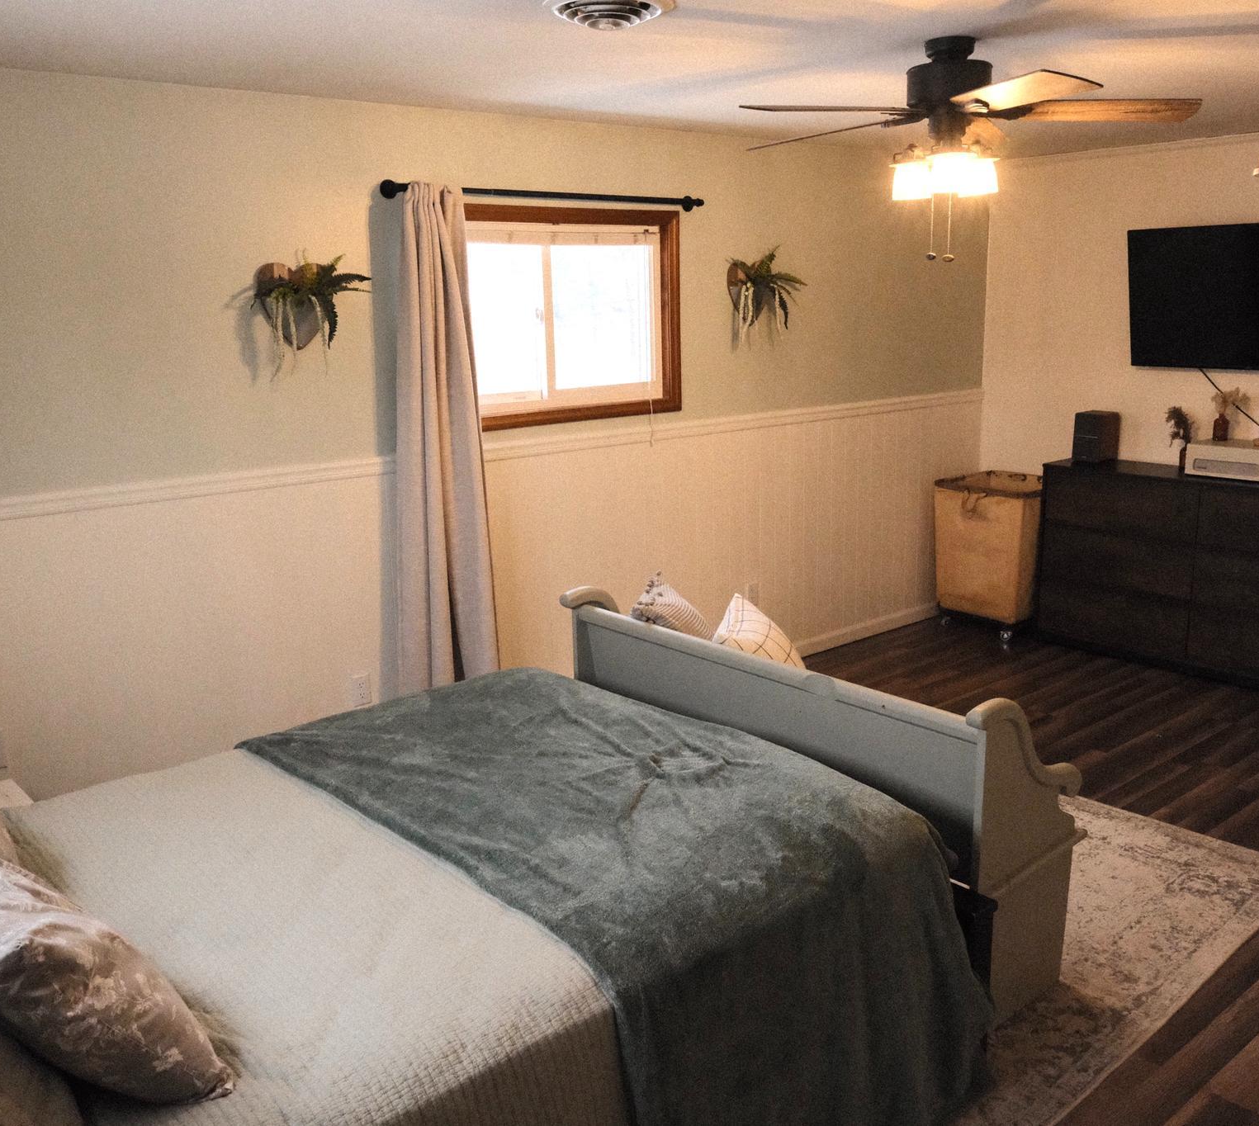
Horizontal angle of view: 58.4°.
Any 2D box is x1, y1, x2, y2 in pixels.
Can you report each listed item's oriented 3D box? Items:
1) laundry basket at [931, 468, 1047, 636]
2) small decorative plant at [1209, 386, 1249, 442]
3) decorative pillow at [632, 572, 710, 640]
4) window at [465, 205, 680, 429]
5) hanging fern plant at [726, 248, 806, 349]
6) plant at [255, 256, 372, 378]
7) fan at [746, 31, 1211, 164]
[{"bbox_3d":[1.976,-0.043,5.983,0.460,0.775,0.520,-12,17,-38],"label":"laundry basket"},{"bbox_3d":[2.753,-0.686,5.173,0.125,0.245,0.125,-12,17,-39],"label":"small decorative plant"},{"bbox_3d":[0.130,0.265,3.800,0.160,0.430,0.430,-29,3,21],"label":"decorative pillow"},{"bbox_3d":[-0.286,-0.977,4.494,1.260,0.840,0.090,-11,16,-36],"label":"window"},{"bbox_3d":[0.604,-1.178,5.004,0.296,0.420,0.200,-11,16,-36],"label":"hanging fern plant"},{"bbox_3d":[-1.063,-0.837,3.771,0.290,0.380,0.210,-11,16,-36],"label":"plant"},{"bbox_3d":[0.900,-1.260,3.188,1.280,0.400,1.280,-12,17,-39],"label":"fan"}]

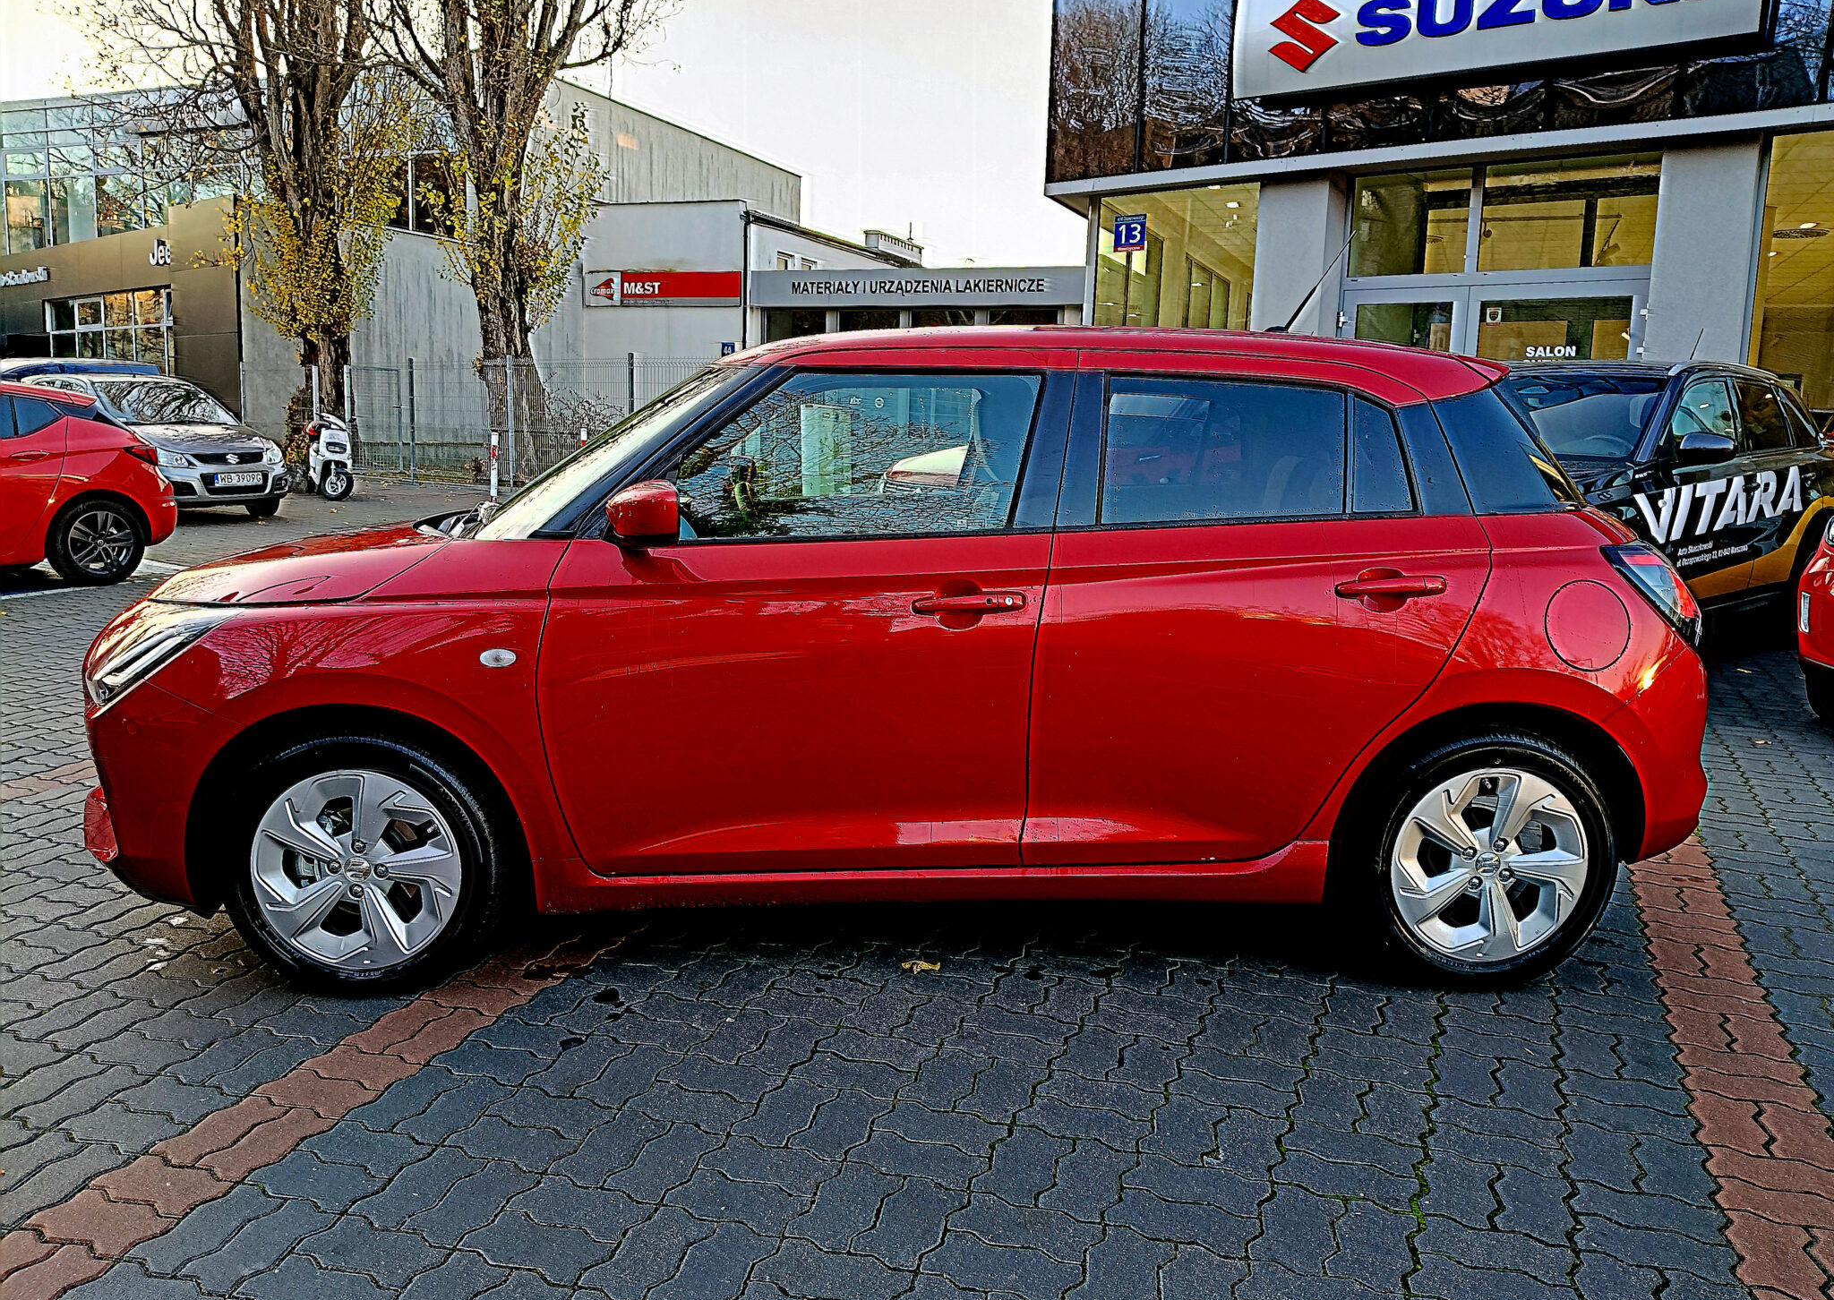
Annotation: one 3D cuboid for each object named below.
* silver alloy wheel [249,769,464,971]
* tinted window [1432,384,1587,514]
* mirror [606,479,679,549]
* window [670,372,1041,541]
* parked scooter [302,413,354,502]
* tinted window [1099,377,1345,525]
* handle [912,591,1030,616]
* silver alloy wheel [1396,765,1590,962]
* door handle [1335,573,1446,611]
[{"bbox_3d":[-1.191,0.457,2.995,0.442,0.442,0.160,0,9,-3],"label":"silver alloy wheel"},{"bbox_3d":[1.329,-0.440,3.091,0.330,0.327,0.070,4,-17,-16],"label":"tinted window"},{"bbox_3d":[-0.554,-0.273,2.773,0.140,0.135,0.200,0,9,-3],"label":"mirror"},{"bbox_3d":[-0.122,-0.417,2.955,0.792,0.389,0.050,0,-14,-3],"label":"window"},{"bbox_3d":[-7.800,-2.575,18.200,0.640,1.150,1.700,-5,11,-36],"label":"parked scooter"},{"bbox_3d":[0.670,-0.434,2.993,0.561,0.344,0.045,0,-18,-3],"label":"tinted window"},{"bbox_3d":[0.111,-0.099,2.883,0.240,0.048,0.050,0,9,-3],"label":"handle"},{"bbox_3d":[1.257,0.464,3.104,0.442,0.442,0.160,0,9,-3],"label":"silver alloy wheel"},{"bbox_3d":[1.002,-0.126,2.915,0.237,0.055,0.050,0,9,-3],"label":"door handle"}]

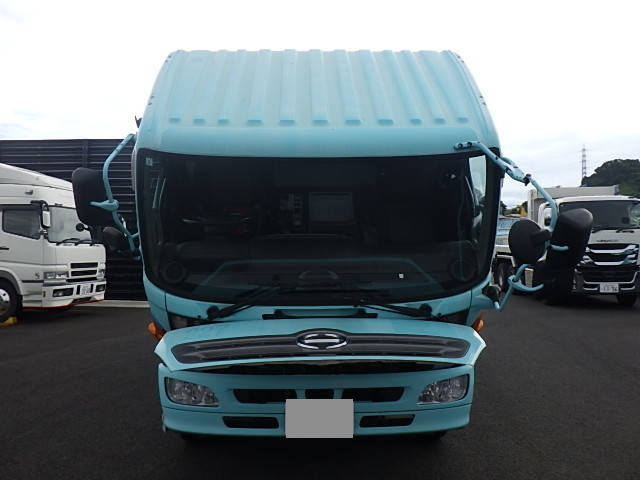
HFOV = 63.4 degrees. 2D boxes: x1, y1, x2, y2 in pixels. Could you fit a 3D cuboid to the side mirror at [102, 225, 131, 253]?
[{"bbox_3d":[-1.248,-0.003,3.180,0.155,0.150,0.090,9,36,10],"label":"side mirror"}]

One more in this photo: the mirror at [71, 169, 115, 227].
[{"bbox_3d":[-1.335,-0.248,3.050,0.210,0.330,0.120,10,36,12],"label":"mirror"}]

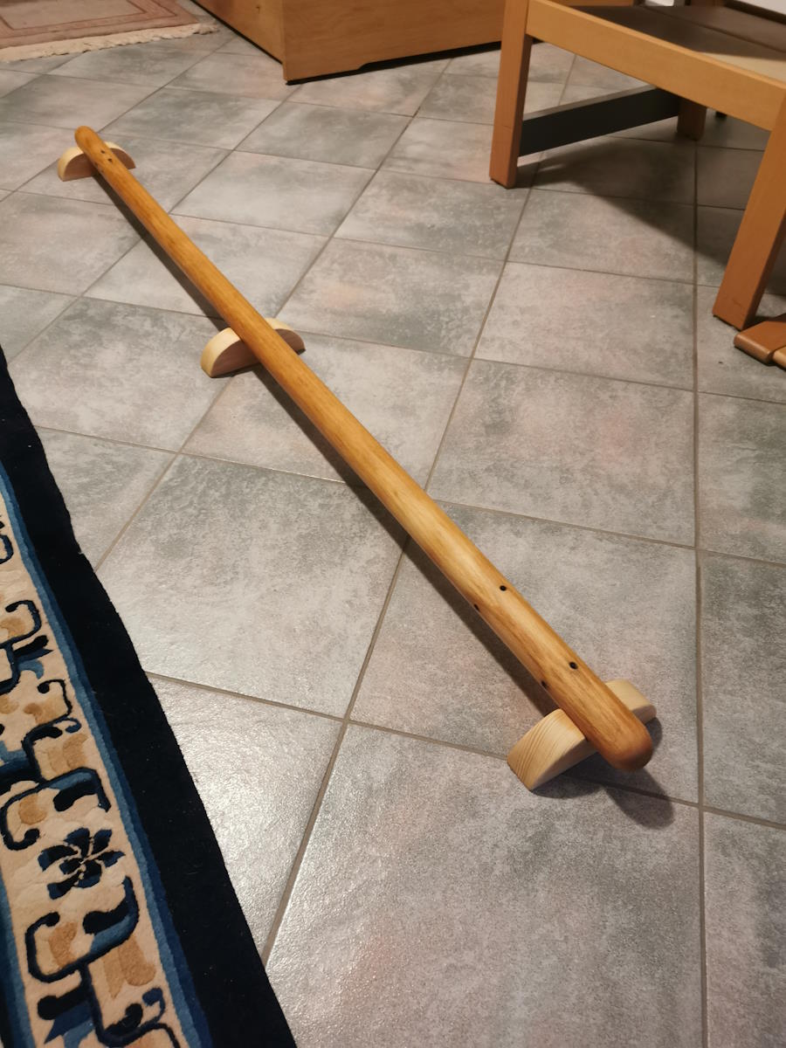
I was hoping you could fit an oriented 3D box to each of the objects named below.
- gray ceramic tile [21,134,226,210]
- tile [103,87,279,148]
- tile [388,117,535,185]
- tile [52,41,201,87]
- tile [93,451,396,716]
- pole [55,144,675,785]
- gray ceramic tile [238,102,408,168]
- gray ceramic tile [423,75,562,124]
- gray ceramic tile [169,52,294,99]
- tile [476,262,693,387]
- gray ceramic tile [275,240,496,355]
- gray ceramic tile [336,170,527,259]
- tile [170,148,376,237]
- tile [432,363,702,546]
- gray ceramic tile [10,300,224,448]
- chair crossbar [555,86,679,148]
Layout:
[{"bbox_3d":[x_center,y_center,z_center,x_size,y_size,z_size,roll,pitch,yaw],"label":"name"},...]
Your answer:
[{"bbox_3d":[-0.543,-0.732,1.704,0.320,0.010,0.320,11,46,10],"label":"gray ceramic tile"},{"bbox_3d":[-0.439,-0.900,1.820,0.304,0.010,0.304,11,46,10],"label":"tile"},{"bbox_3d":[0.167,-0.830,1.820,0.320,0.010,0.320,11,46,10],"label":"tile"},{"bbox_3d":[-0.660,-1.166,2.083,0.304,0.010,0.304,11,46,10],"label":"tile"},{"bbox_3d":[-0.150,0.049,0.875,0.304,0.010,0.304,11,46,10],"label":"tile"},{"bbox_3d":[-0.201,-0.271,1.136,0.143,0.074,1.554,-23,50,-22],"label":"pole"},{"bbox_3d":[-0.141,-0.842,1.769,0.304,0.010,0.304,11,46,10],"label":"gray ceramic tile"},{"bbox_3d":[0.234,-0.993,1.927,0.304,0.010,0.304,11,46,10],"label":"gray ceramic tile"},{"bbox_3d":[-0.362,-1.109,2.031,0.304,0.010,0.304,11,46,10],"label":"gray ceramic tile"},{"bbox_3d":[0.319,-0.328,1.317,0.320,0.010,0.320,11,46,10],"label":"tile"},{"bbox_3d":[0.004,-0.389,1.371,0.320,0.010,0.320,11,46,10],"label":"gray ceramic tile"},{"bbox_3d":[0.086,-0.610,1.595,0.320,0.010,0.320,11,46,10],"label":"gray ceramic tile"},{"bbox_3d":[-0.229,-0.671,1.649,0.320,0.010,0.320,11,46,10],"label":"tile"},{"bbox_3d":[0.237,-0.108,1.092,0.320,0.010,0.320,11,46,10],"label":"tile"},{"bbox_3d":[-0.392,-0.230,1.200,0.320,0.010,0.320,11,46,10],"label":"gray ceramic tile"},{"bbox_3d":[0.428,-0.829,1.662,0.453,0.068,0.028,-23,50,-22],"label":"chair crossbar"}]

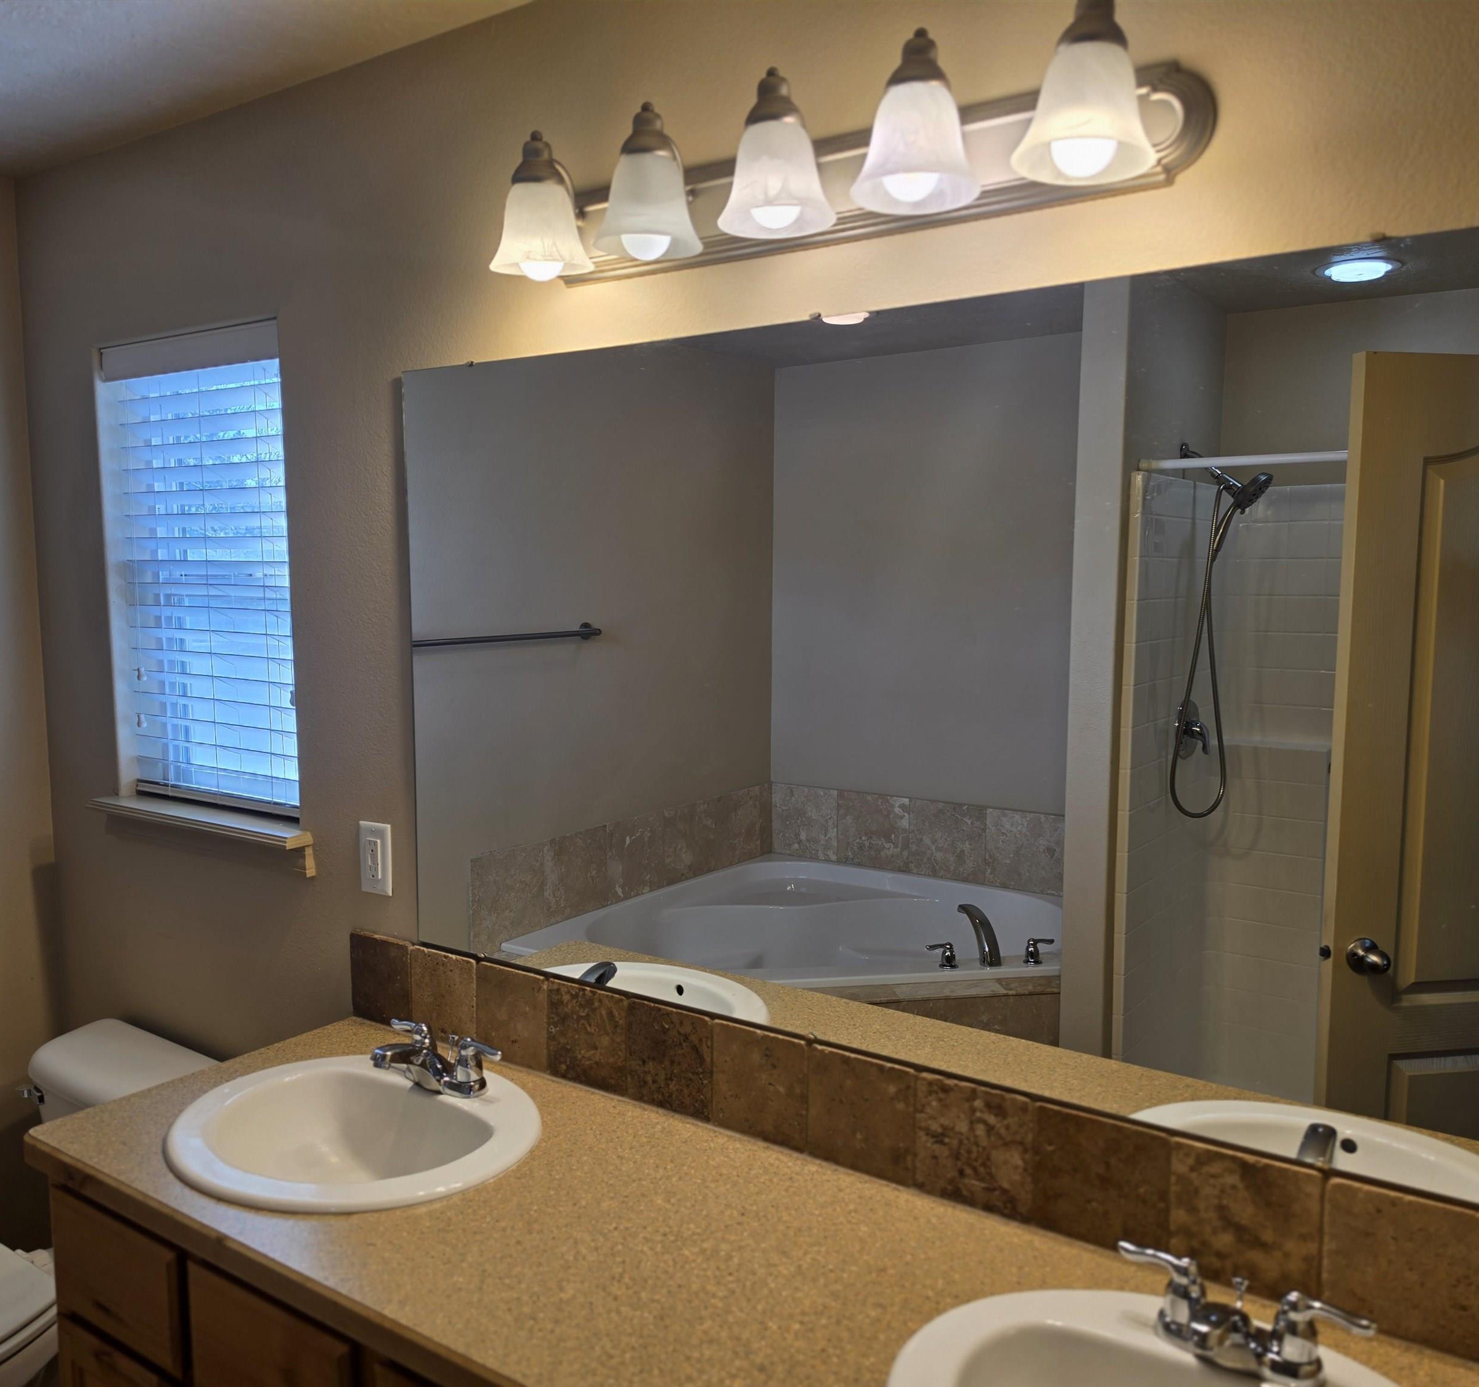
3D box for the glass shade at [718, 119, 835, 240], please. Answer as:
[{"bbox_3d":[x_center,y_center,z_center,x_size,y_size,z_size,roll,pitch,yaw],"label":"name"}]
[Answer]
[{"bbox_3d":[0.043,-0.591,1.400,0.137,0.104,0.137,0,6,0],"label":"glass shade"}]

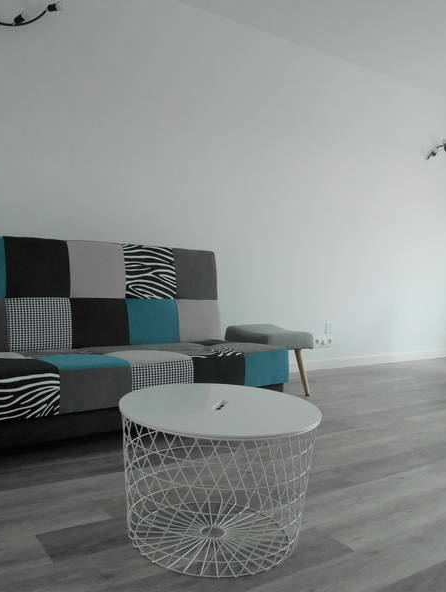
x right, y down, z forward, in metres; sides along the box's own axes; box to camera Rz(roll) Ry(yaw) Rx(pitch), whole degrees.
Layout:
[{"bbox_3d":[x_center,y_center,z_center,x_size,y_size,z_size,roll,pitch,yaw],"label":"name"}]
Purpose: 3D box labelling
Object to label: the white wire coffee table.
[{"bbox_3d":[-0.018,0.534,1.673,0.610,0.415,0.610,3,3,0],"label":"white wire coffee table"}]

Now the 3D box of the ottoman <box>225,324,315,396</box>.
[{"bbox_3d":[0.304,0.439,3.618,0.430,0.430,0.470,1,4,-37],"label":"ottoman"}]

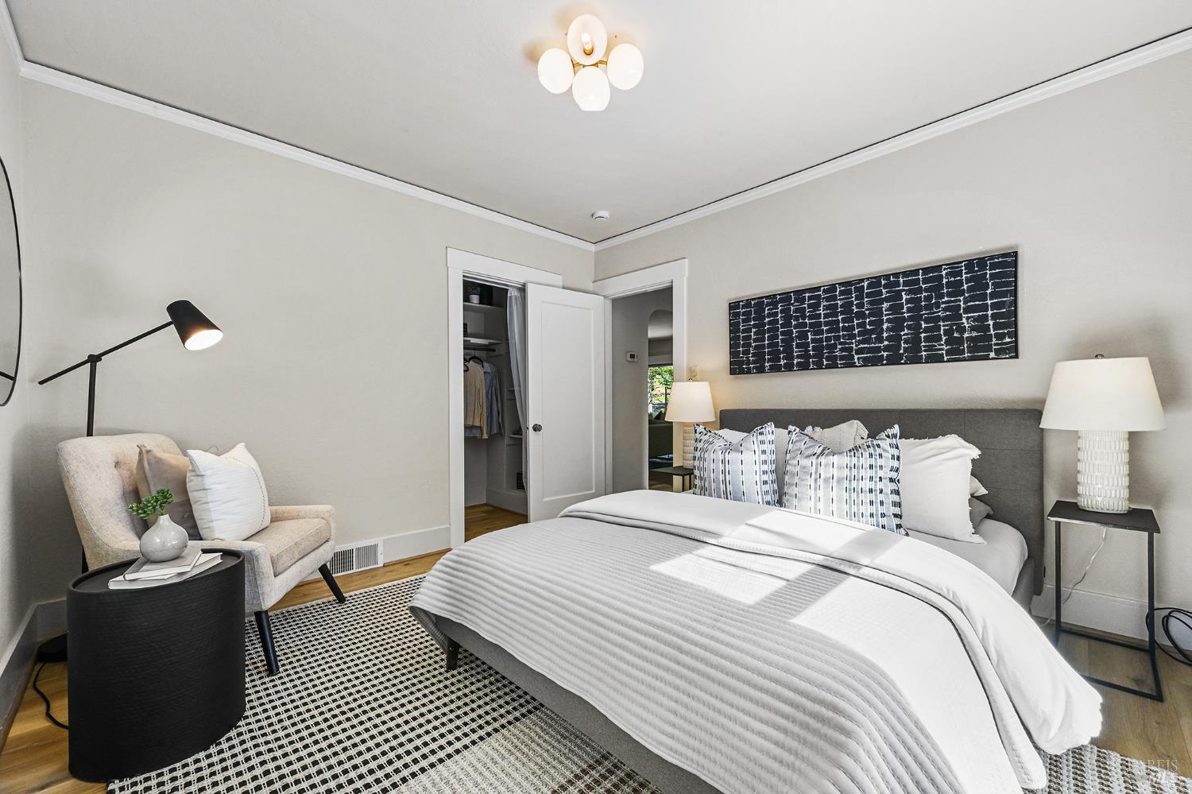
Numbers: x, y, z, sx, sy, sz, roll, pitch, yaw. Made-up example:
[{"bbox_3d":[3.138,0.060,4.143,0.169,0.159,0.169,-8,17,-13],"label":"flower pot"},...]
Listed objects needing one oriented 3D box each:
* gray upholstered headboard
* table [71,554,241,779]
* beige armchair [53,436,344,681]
[{"bbox_3d":[1.479,0.494,2.701,0.090,0.830,1.641,0,-1,-45],"label":"gray upholstered headboard"},{"bbox_3d":[-1.397,0.818,1.505,0.420,0.530,0.420,0,-1,-45],"label":"table"},{"bbox_3d":[-1.677,0.626,2.088,0.785,0.930,0.690,-1,0,-8],"label":"beige armchair"}]

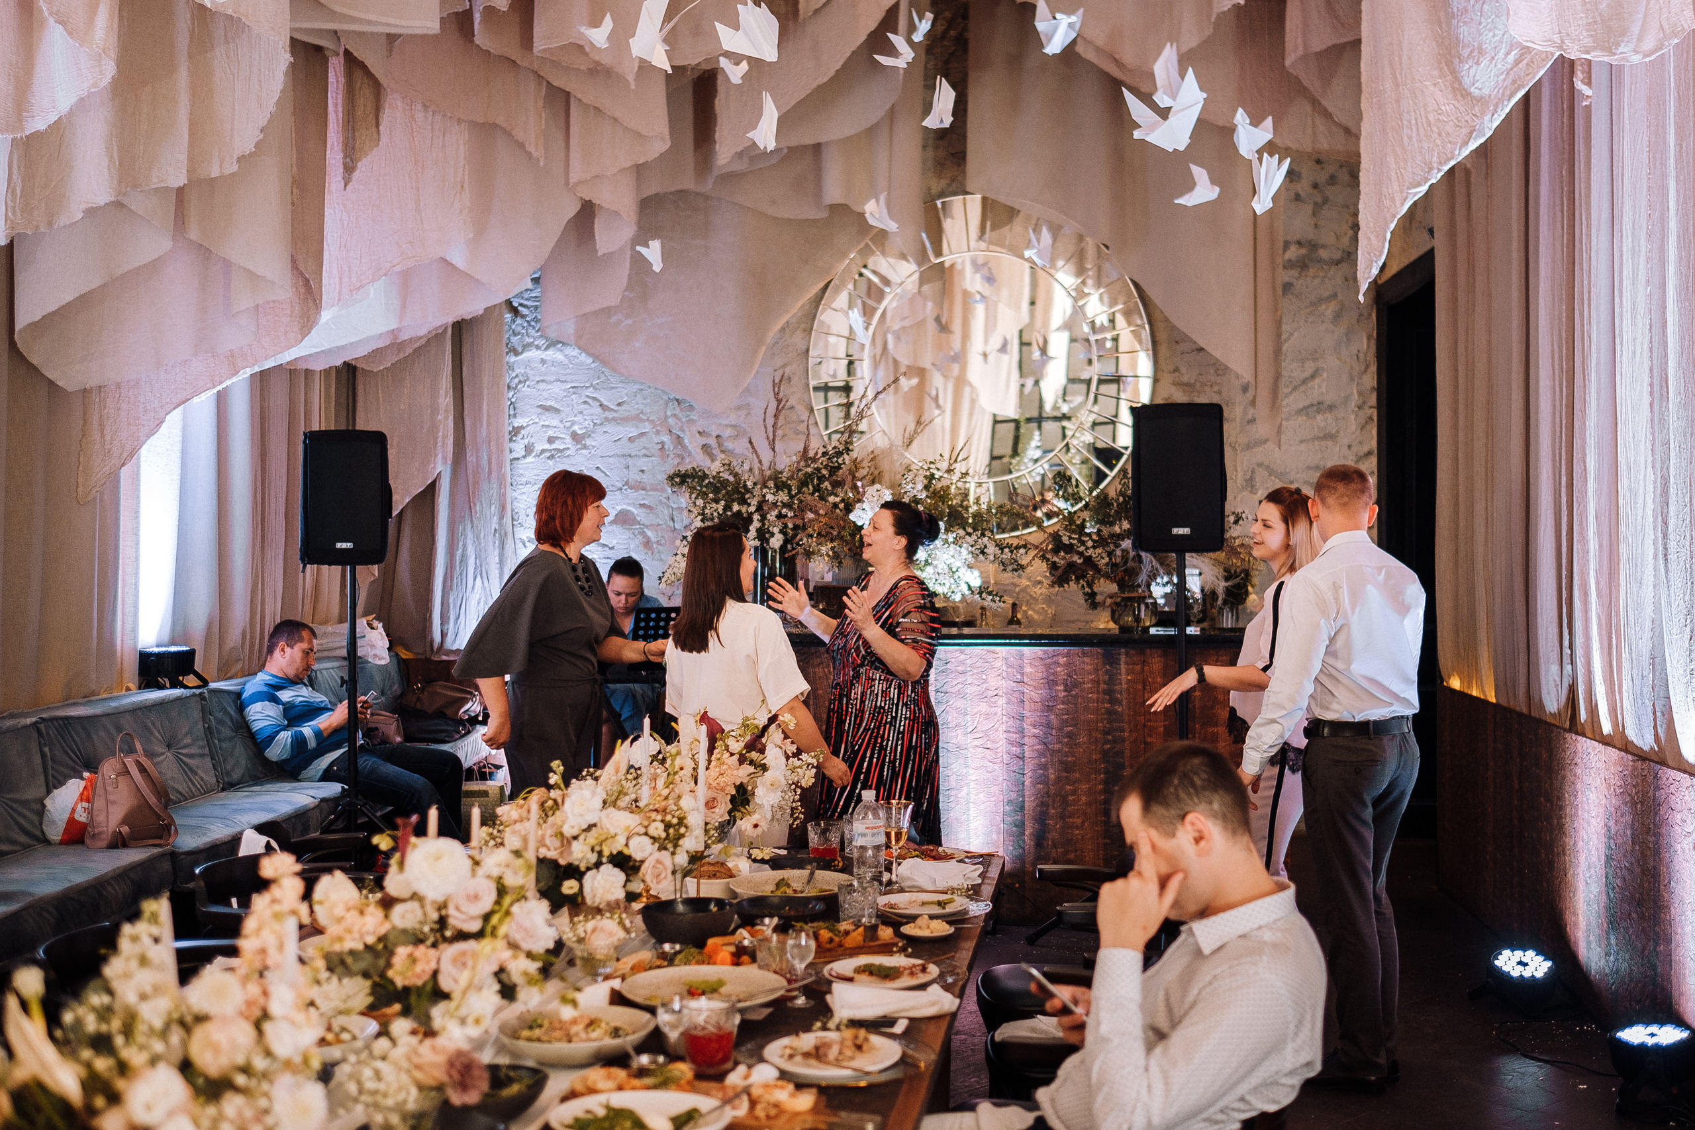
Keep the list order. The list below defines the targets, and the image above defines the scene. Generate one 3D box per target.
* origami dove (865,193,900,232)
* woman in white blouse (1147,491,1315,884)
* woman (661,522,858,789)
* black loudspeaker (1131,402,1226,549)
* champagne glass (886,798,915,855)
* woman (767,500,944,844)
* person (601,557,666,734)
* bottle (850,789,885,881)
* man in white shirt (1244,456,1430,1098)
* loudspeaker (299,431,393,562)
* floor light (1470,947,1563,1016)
[{"bbox_3d":[0.129,-1.316,6.150,0.140,0.140,0.125,0,1,-22],"label":"origami dove"},{"bbox_3d":[1.219,0.606,5.168,0.570,1.710,0.450,0,2,4],"label":"woman in white blouse"},{"bbox_3d":[-0.297,0.654,5.420,0.550,1.600,0.400,1,2,25],"label":"woman"},{"bbox_3d":[1.263,-0.325,6.244,0.340,0.545,0.320,0,2,2],"label":"black loudspeaker"},{"bbox_3d":[0.113,0.644,3.779,0.080,0.200,0.080,0,2,0],"label":"champagne glass"},{"bbox_3d":[0.043,0.618,5.669,0.560,1.660,0.480,-1,2,-35],"label":"woman"},{"bbox_3d":[-0.941,0.675,7.271,0.530,1.420,0.720,0,2,-12],"label":"person"},{"bbox_3d":[0.051,0.632,3.778,0.071,0.225,0.071,0,2,0],"label":"bottle"},{"bbox_3d":[1.394,0.593,4.738,0.510,1.760,0.370,0,2,-10],"label":"man in white shirt"},{"bbox_3d":[-2.069,-0.275,6.825,0.335,0.545,0.320,-1,2,-19],"label":"loudspeaker"},{"bbox_3d":[2.240,1.368,5.489,0.310,0.165,0.240,1,2,35],"label":"floor light"}]

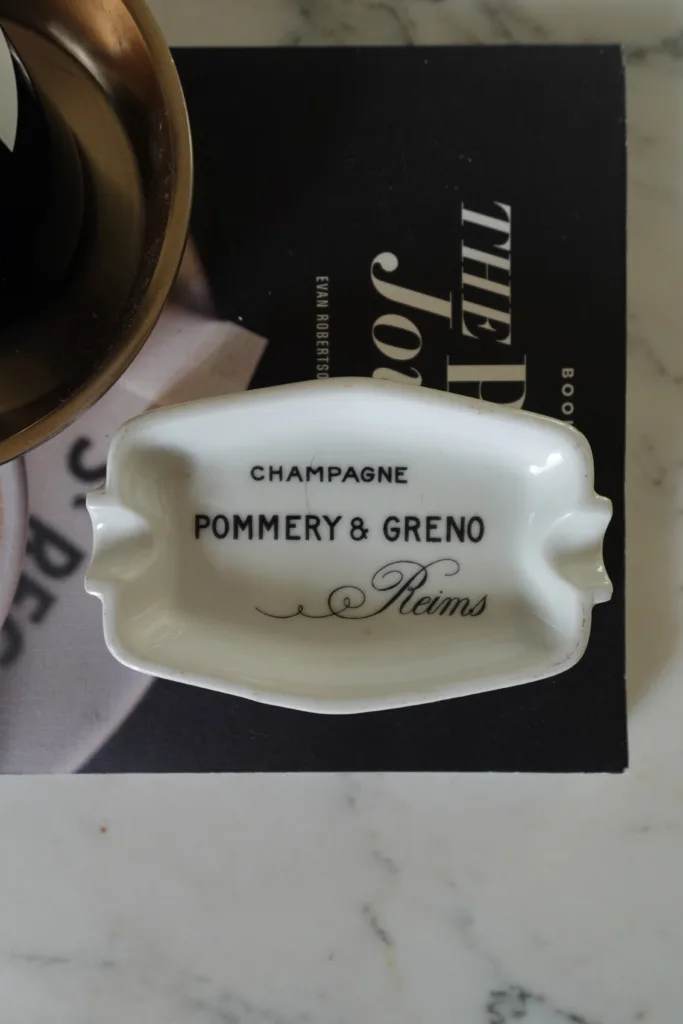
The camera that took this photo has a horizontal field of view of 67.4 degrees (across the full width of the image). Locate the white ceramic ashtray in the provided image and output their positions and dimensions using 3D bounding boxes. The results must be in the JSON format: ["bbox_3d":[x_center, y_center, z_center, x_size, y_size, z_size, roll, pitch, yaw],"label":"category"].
[{"bbox_3d":[0.002,0.011,0.169,0.160,0.029,0.101,1,89,0],"label":"white ceramic ashtray"}]

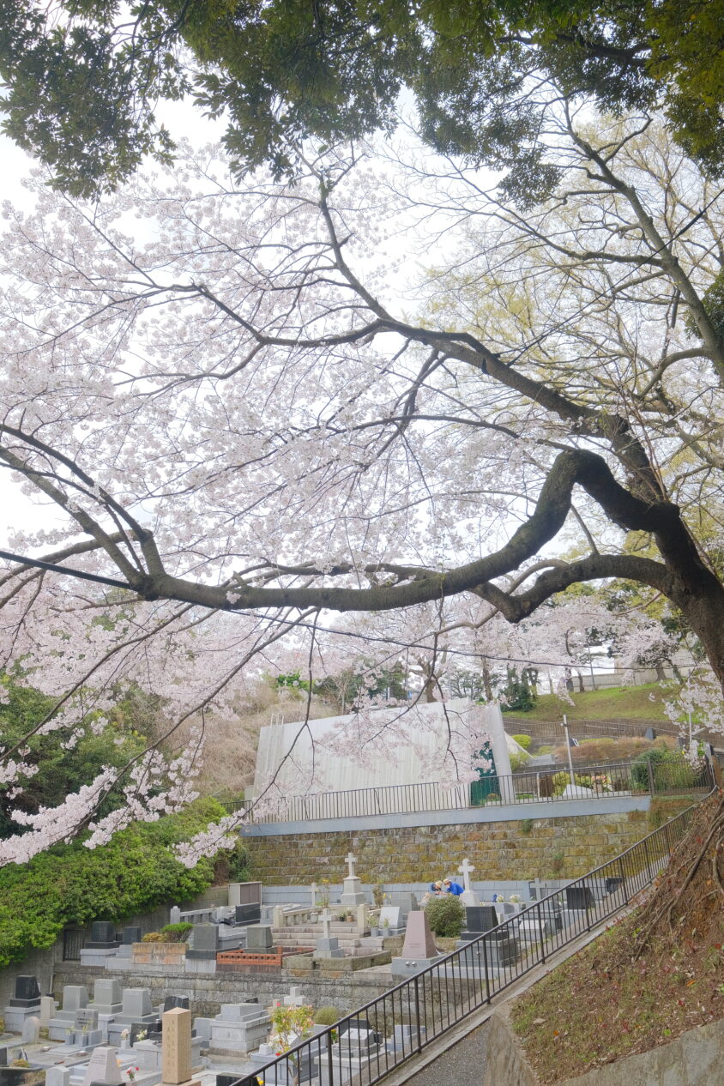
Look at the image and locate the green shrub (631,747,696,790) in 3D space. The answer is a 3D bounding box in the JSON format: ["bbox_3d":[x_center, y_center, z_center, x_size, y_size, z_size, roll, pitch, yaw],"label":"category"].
[{"bbox_3d":[9.898,7.391,28.716,2.060,1.442,1.442,-14,-21,29],"label":"green shrub"}]

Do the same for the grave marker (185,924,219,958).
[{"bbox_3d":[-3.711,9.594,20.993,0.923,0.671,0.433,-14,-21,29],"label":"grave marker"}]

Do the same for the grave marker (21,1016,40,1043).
[{"bbox_3d":[-7.016,10.319,18.577,0.428,0.477,0.124,-15,-21,31],"label":"grave marker"}]

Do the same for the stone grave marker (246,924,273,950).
[{"bbox_3d":[-2.278,8.815,19.549,0.528,0.446,0.260,-15,-21,31],"label":"stone grave marker"}]

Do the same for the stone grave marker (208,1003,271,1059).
[{"bbox_3d":[-2.270,9.147,16.554,0.931,0.851,0.768,-15,-21,31],"label":"stone grave marker"}]

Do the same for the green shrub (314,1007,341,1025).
[{"bbox_3d":[-0.698,9.551,17.582,0.505,0.515,0.505,-3,-18,-1],"label":"green shrub"}]

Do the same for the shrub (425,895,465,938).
[{"bbox_3d":[1.940,8.702,20.400,0.950,0.950,0.900,-3,-18,-1],"label":"shrub"}]

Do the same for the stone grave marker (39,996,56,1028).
[{"bbox_3d":[-7.253,10.827,20.220,0.324,0.615,0.142,-15,-21,31],"label":"stone grave marker"}]

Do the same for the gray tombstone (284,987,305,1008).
[{"bbox_3d":[-1.313,9.366,17.221,0.453,1.133,0.227,-14,-21,29],"label":"gray tombstone"}]

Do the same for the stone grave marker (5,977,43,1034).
[{"bbox_3d":[-8.278,11.387,21.633,0.717,1.195,0.680,-14,-21,29],"label":"stone grave marker"}]

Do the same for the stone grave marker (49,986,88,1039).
[{"bbox_3d":[-6.176,10.096,18.885,0.973,1.039,0.616,-15,-21,31],"label":"stone grave marker"}]

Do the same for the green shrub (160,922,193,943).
[{"bbox_3d":[-4.311,9.092,20.400,0.740,0.500,0.650,-15,-21,31],"label":"green shrub"}]

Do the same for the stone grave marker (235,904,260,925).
[{"bbox_3d":[-3.159,10.045,23.664,0.206,0.473,0.998,-14,-21,29],"label":"stone grave marker"}]

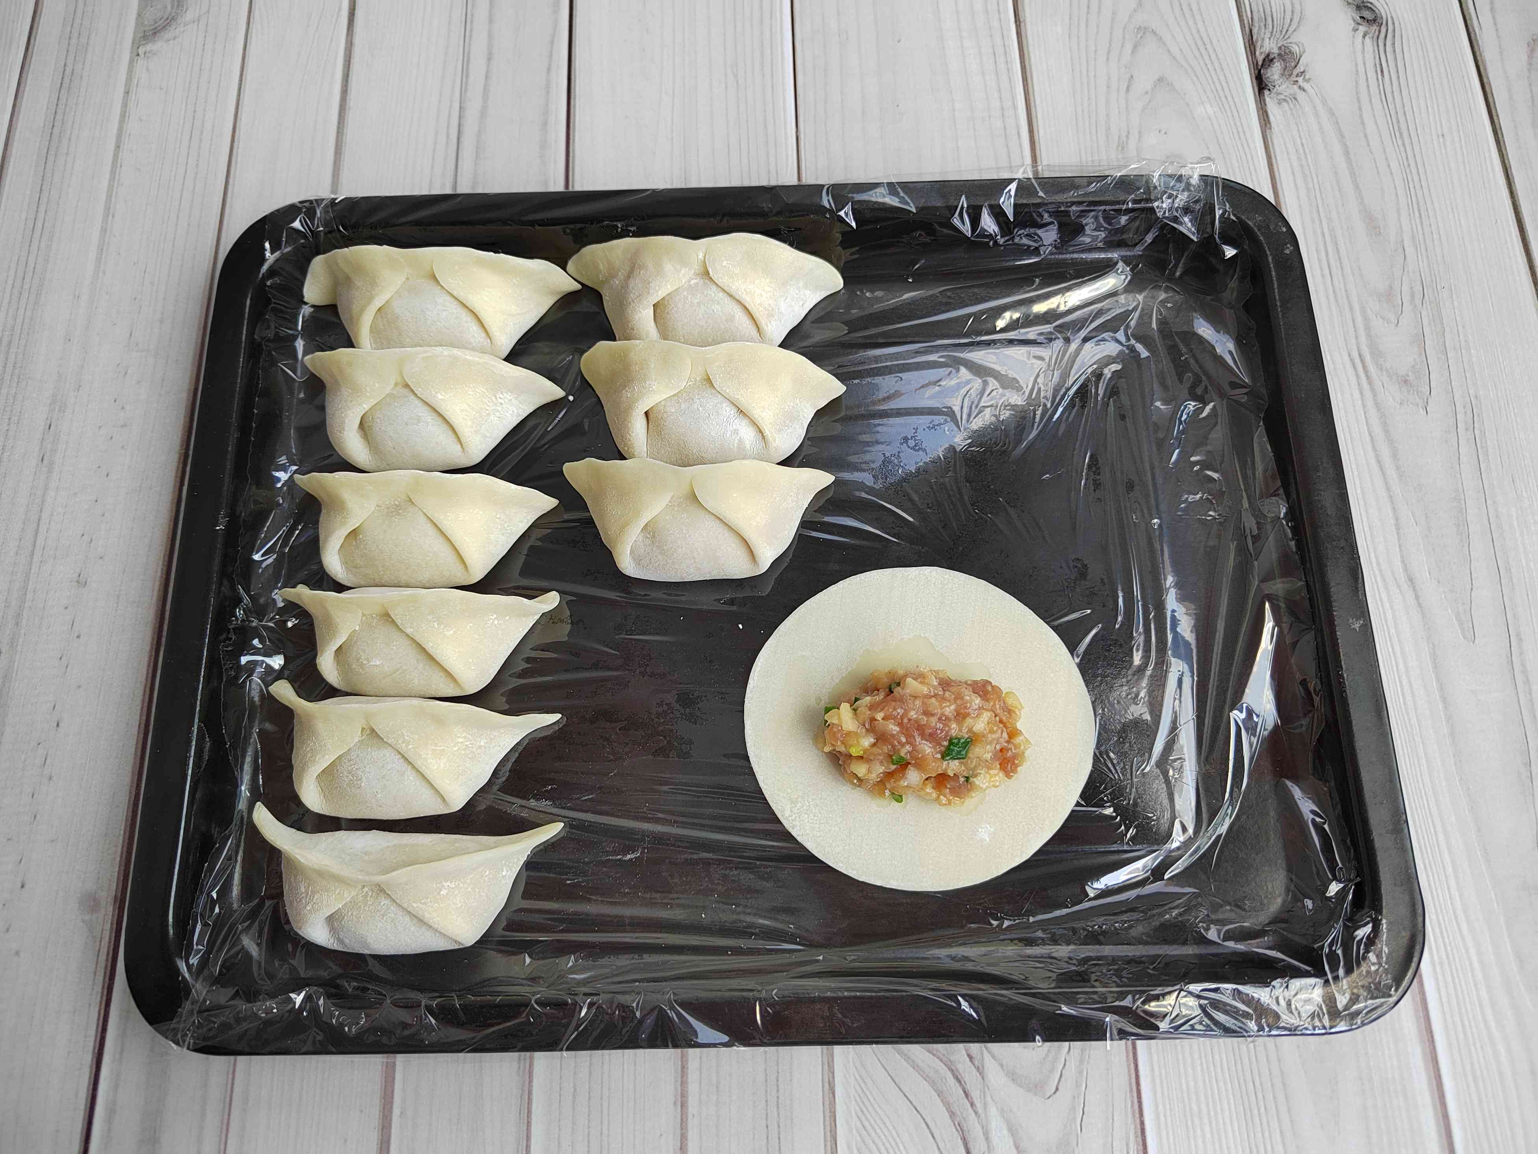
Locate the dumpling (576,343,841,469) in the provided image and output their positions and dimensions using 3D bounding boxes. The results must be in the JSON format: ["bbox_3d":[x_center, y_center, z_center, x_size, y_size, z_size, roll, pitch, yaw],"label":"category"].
[{"bbox_3d":[-0.018,-0.059,0.338,0.086,0.033,0.037,1,74,1],"label":"dumpling"}]

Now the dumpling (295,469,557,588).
[{"bbox_3d":[-0.106,-0.018,0.327,0.082,0.033,0.036,2,74,1],"label":"dumpling"}]

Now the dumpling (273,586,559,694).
[{"bbox_3d":[-0.105,0.017,0.317,0.084,0.033,0.036,0,74,0],"label":"dumpling"}]

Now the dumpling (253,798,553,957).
[{"bbox_3d":[-0.102,0.089,0.296,0.087,0.033,0.040,1,74,1],"label":"dumpling"}]

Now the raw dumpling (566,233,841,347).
[{"bbox_3d":[-0.021,-0.101,0.350,0.092,0.033,0.037,0,74,0],"label":"raw dumpling"}]

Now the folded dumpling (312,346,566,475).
[{"bbox_3d":[-0.107,-0.058,0.338,0.083,0.033,0.037,2,74,1],"label":"folded dumpling"}]

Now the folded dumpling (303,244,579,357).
[{"bbox_3d":[-0.109,-0.099,0.349,0.090,0.033,0.037,0,74,0],"label":"folded dumpling"}]

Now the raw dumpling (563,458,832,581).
[{"bbox_3d":[-0.022,-0.020,0.327,0.085,0.033,0.036,0,74,0],"label":"raw dumpling"}]

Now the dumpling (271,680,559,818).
[{"bbox_3d":[-0.103,0.053,0.306,0.085,0.033,0.037,2,74,1],"label":"dumpling"}]

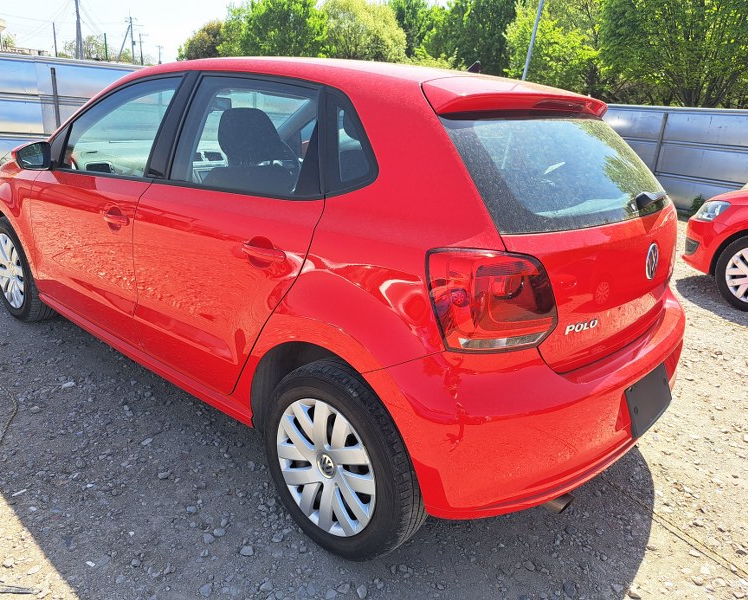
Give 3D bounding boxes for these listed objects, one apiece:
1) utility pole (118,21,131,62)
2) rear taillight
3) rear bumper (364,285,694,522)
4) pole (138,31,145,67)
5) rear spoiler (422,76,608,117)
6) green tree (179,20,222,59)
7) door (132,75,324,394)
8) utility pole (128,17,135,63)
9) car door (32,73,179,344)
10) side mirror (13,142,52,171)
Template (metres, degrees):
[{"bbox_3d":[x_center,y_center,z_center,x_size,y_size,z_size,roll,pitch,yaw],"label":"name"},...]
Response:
[{"bbox_3d":[-29.769,-29.492,68.228,0.500,9.270,0.400,-3,21,-22],"label":"utility pole"},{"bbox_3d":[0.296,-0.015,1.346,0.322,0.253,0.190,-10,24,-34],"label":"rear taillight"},{"bbox_3d":[0.701,0.210,1.913,0.570,0.500,1.670,19,24,36],"label":"rear bumper"},{"bbox_3d":[-46.221,-47.513,110.731,0.330,10.500,0.330,-4,21,-21],"label":"pole"},{"bbox_3d":[0.522,-0.650,1.803,0.240,0.120,1.160,19,25,36],"label":"rear spoiler"},{"bbox_3d":[-7.464,-10.172,25.012,2.800,4.390,2.800,-1,20,-16],"label":"green tree"},{"bbox_3d":[-0.457,-0.200,1.826,0.990,1.030,0.220,19,24,36],"label":"door"},{"bbox_3d":[-36.745,-37.527,85.000,0.330,10.500,0.330,-5,22,-22],"label":"utility pole"},{"bbox_3d":[-1.135,-0.434,2.352,1.090,1.060,0.250,19,25,36],"label":"car door"},{"bbox_3d":[-1.491,-0.638,2.436,0.120,0.140,0.200,19,24,36],"label":"side mirror"}]

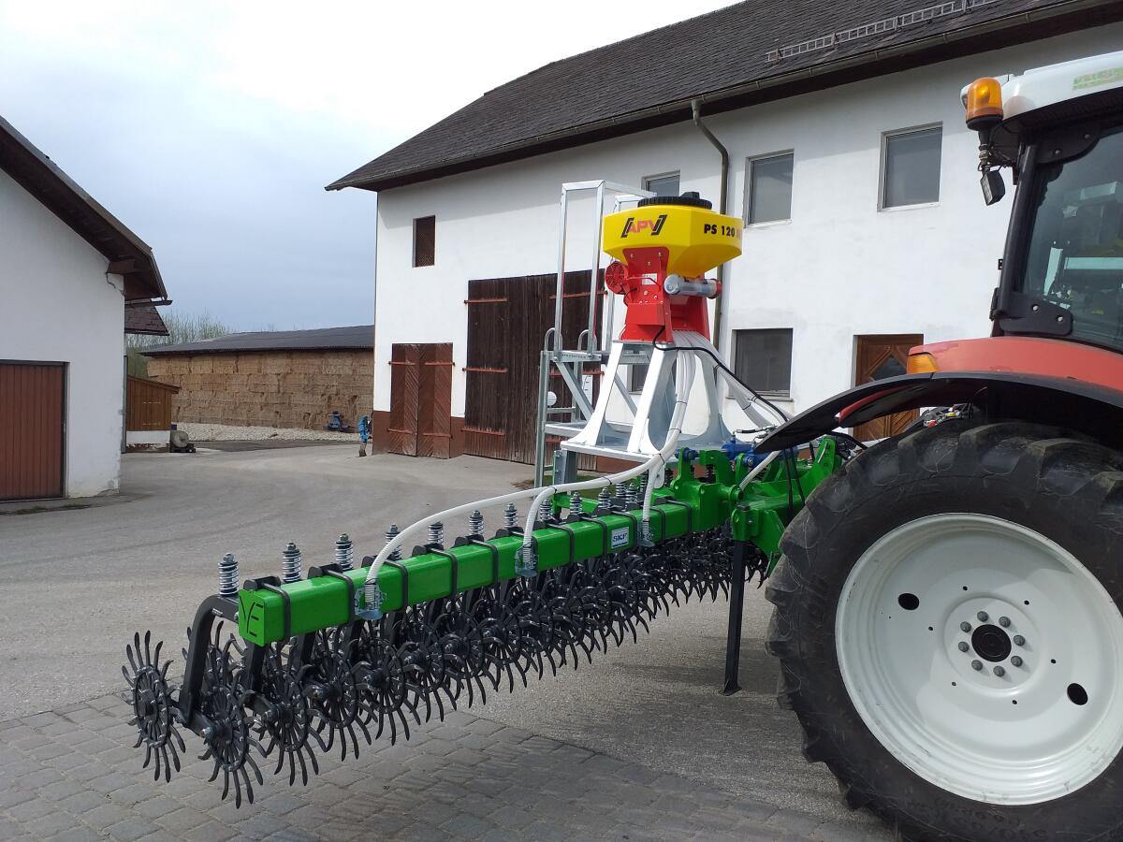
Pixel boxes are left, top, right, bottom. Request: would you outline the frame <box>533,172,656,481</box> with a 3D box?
[{"bbox_3d":[0.245,-0.456,5.629,0.570,2.040,0.560,8,8,40],"label":"frame"}]

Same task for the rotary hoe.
[{"bbox_3d":[0.854,-0.002,5.093,1.700,2.630,6.140,8,8,40],"label":"rotary hoe"}]

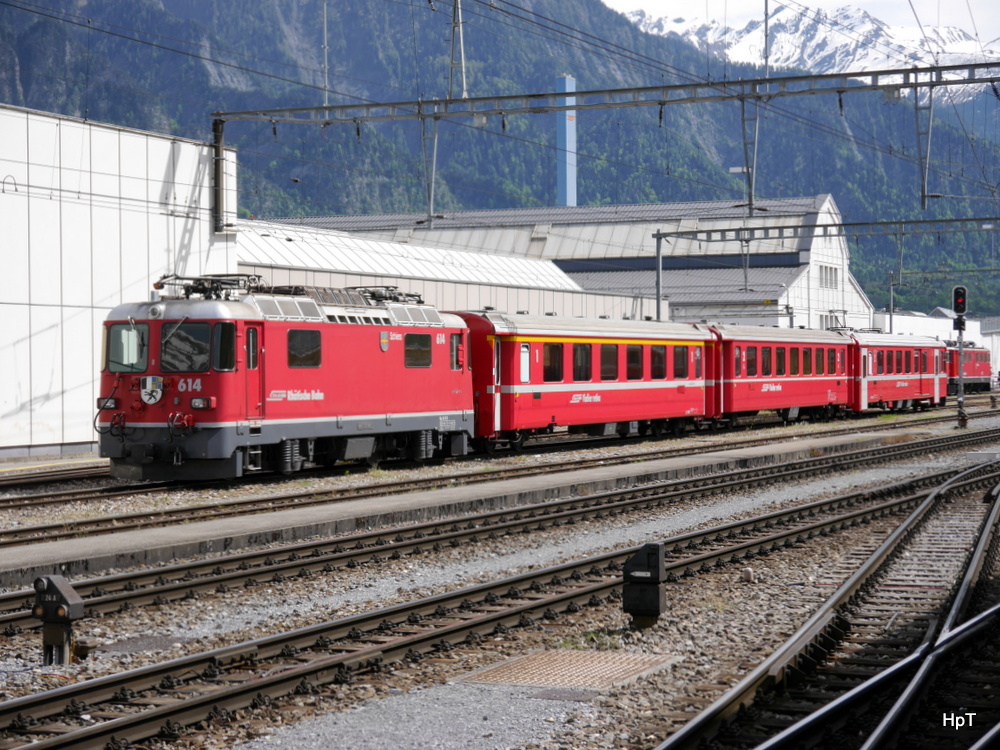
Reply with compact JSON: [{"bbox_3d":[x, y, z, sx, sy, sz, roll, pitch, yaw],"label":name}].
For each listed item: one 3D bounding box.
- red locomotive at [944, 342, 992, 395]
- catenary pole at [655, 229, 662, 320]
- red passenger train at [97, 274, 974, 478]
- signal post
[{"bbox_3d":[33.699,-0.517,166.599,2.700,3.900,14.300,0,0,23],"label":"red locomotive"},{"bbox_3d":[7.905,-2.682,112.014,0.260,9.100,0.260,0,0,23],"label":"catenary pole"},{"bbox_3d":[6.894,-0.084,73.752,2.700,3.950,69.000,0,0,23],"label":"red passenger train"},{"bbox_3d":[16.370,-0.650,79.992,0.480,5.100,0.400,0,0,23],"label":"signal post"}]

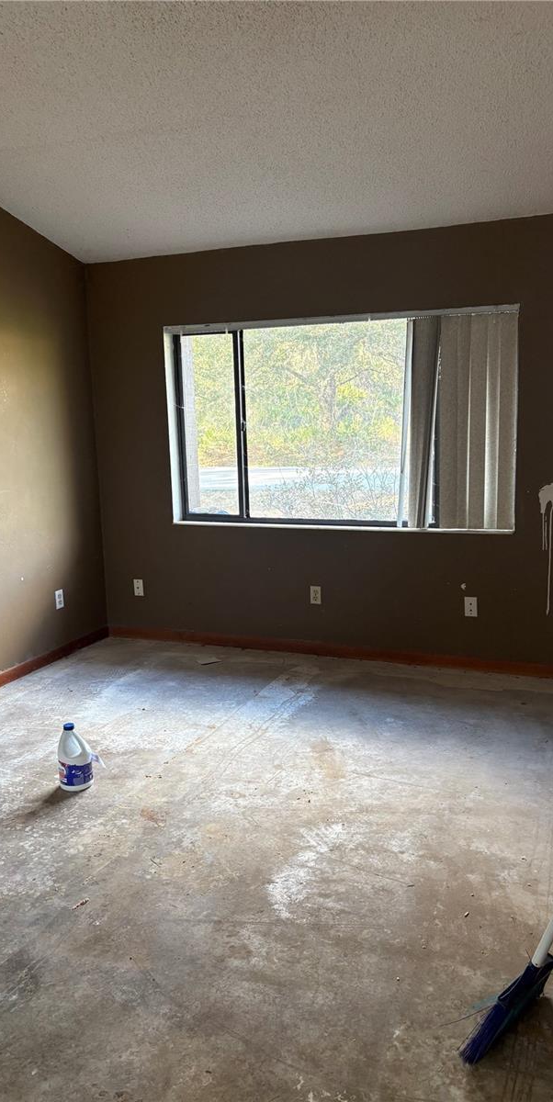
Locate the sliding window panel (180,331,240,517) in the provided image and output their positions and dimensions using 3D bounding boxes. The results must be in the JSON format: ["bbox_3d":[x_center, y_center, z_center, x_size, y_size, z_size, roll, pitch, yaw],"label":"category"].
[{"bbox_3d":[-0.428,-0.801,5.301,0.411,1.145,0.050,3,11,22],"label":"sliding window panel"}]

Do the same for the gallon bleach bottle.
[{"bbox_3d":[-0.836,0.850,3.448,0.155,0.268,0.142,-5,11,-21],"label":"gallon bleach bottle"}]

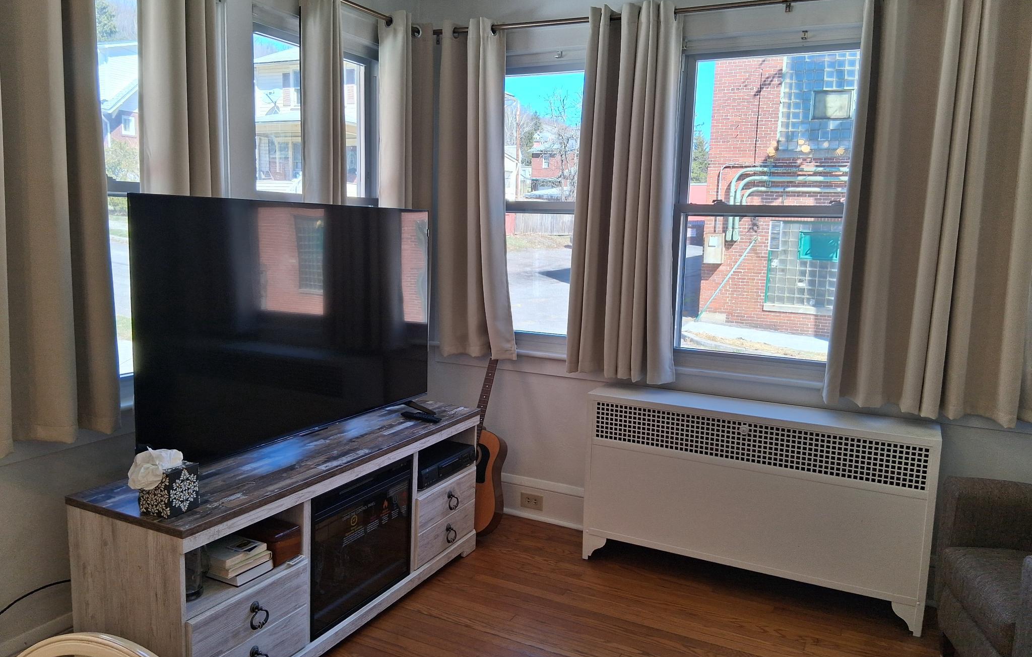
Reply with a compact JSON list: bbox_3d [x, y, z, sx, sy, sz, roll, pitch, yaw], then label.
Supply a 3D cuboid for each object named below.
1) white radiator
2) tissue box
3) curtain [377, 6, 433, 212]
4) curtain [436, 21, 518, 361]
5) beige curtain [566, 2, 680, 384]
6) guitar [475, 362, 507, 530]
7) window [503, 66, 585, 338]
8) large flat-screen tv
[{"bbox_3d":[0.967,0.695,3.228,1.355,0.746,0.290,5,8,27],"label":"white radiator"},{"bbox_3d":[-0.969,0.447,2.171,0.108,0.125,0.112,5,8,27],"label":"tissue box"},{"bbox_3d":[-0.546,-0.673,3.777,0.130,1.640,0.380,5,8,27],"label":"curtain"},{"bbox_3d":[-0.193,-0.656,3.761,0.450,1.620,0.125,5,8,27],"label":"curtain"},{"bbox_3d":[0.486,-0.589,3.421,0.490,1.630,0.125,5,8,27],"label":"beige curtain"},{"bbox_3d":[-0.165,0.485,3.840,0.400,1.040,0.125,7,-11,27],"label":"guitar"},{"bbox_3d":[0.184,-0.570,3.747,0.900,1.400,0.100,5,8,27],"label":"window"},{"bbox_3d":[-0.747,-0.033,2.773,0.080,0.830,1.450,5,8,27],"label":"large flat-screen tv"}]

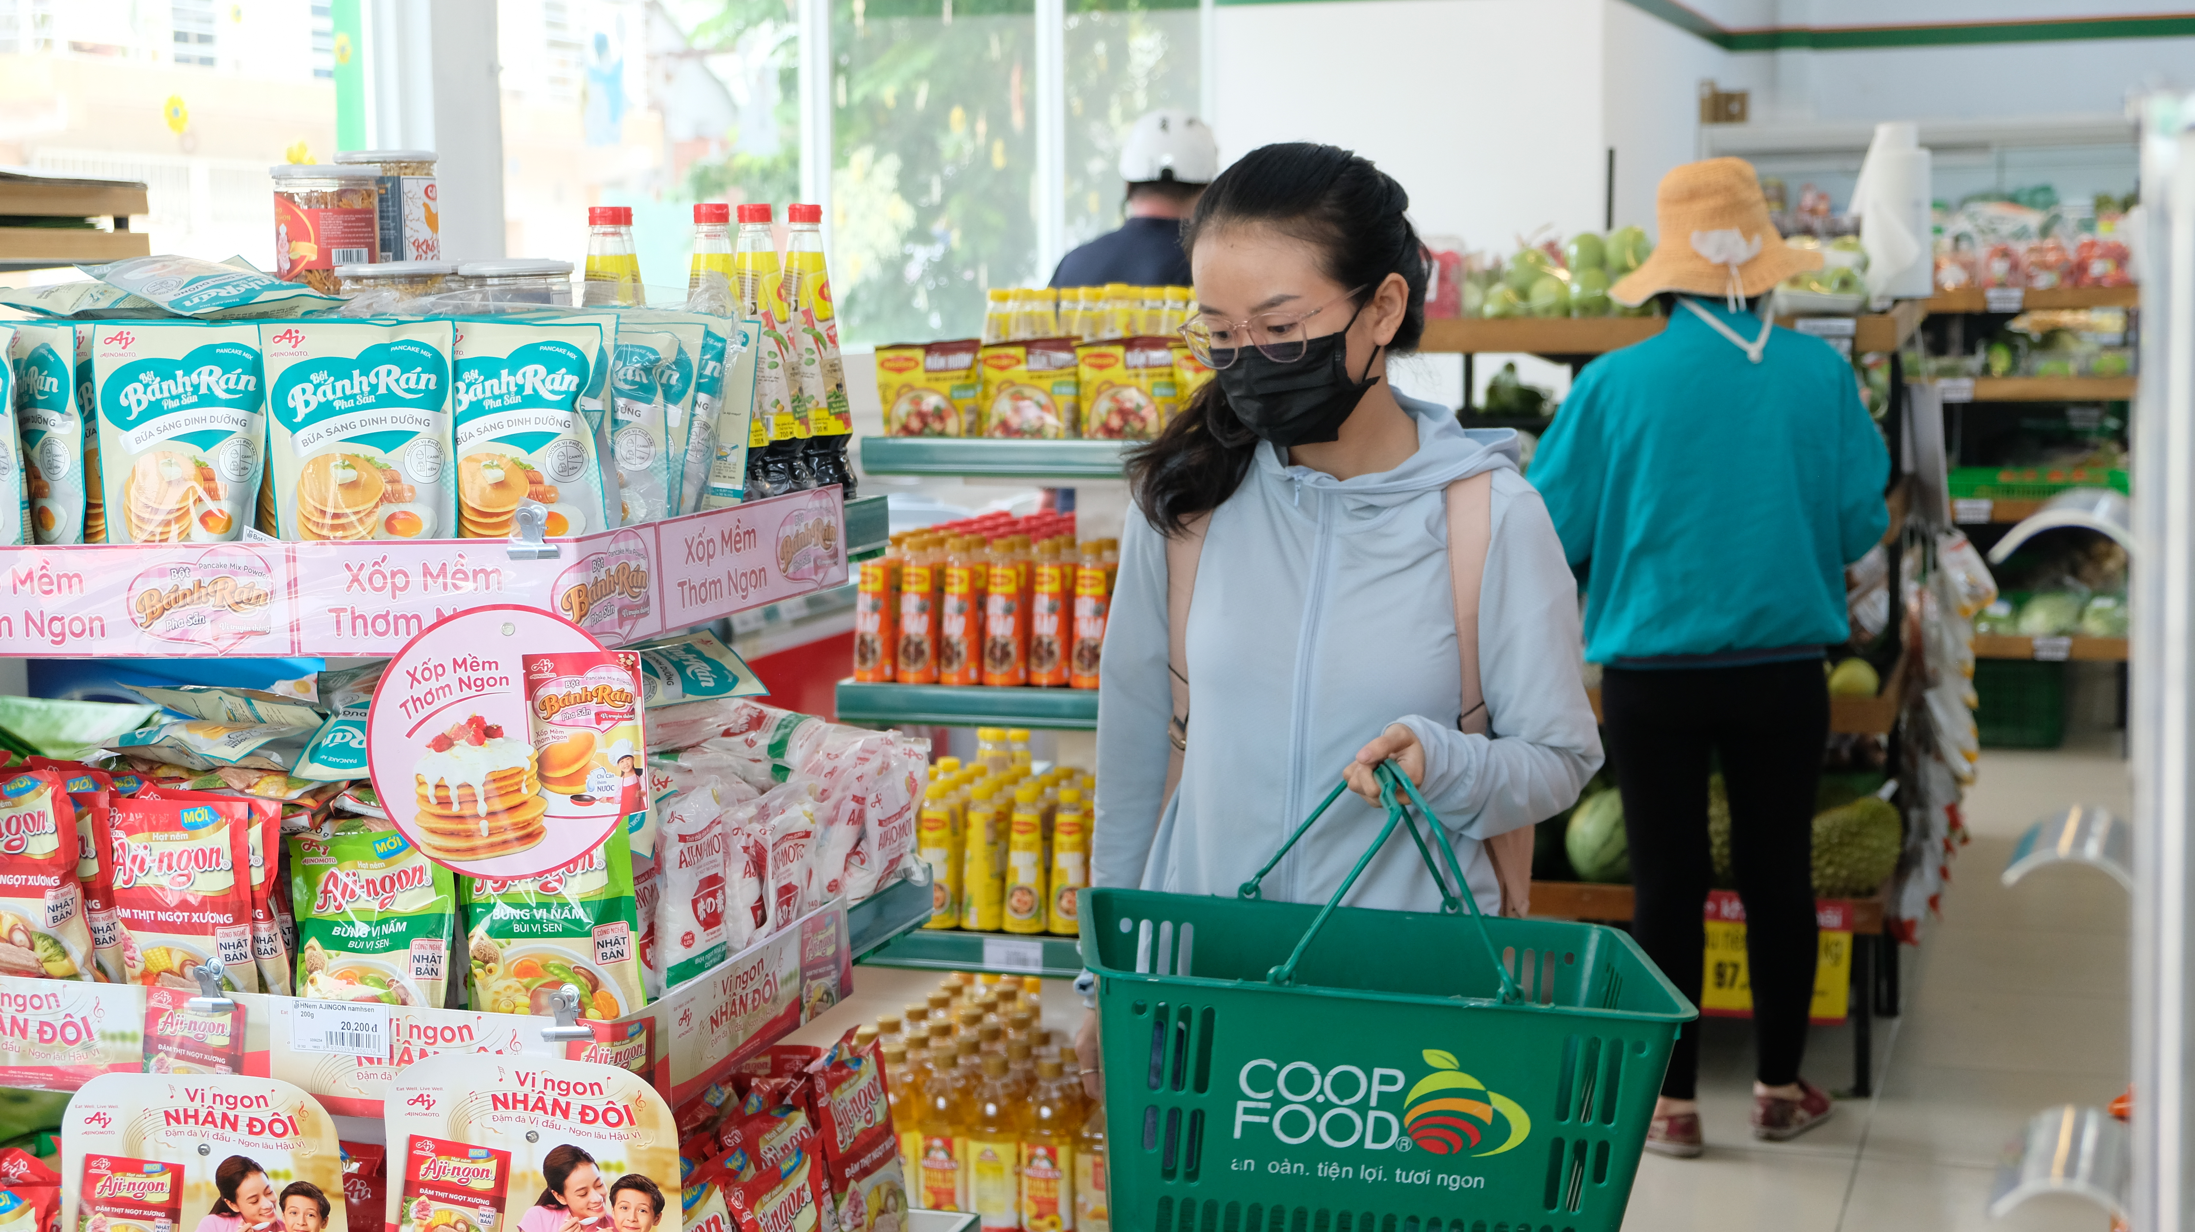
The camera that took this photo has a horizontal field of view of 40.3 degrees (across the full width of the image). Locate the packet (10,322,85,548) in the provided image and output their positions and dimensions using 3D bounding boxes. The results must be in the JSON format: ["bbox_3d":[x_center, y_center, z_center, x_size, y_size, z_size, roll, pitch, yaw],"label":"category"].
[{"bbox_3d":[-0.869,-0.142,2.411,0.150,0.185,0.040,4,9,36],"label":"packet"}]

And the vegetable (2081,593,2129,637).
[{"bbox_3d":[2.940,0.000,8.674,0.175,0.130,0.180,2,7,19],"label":"vegetable"}]

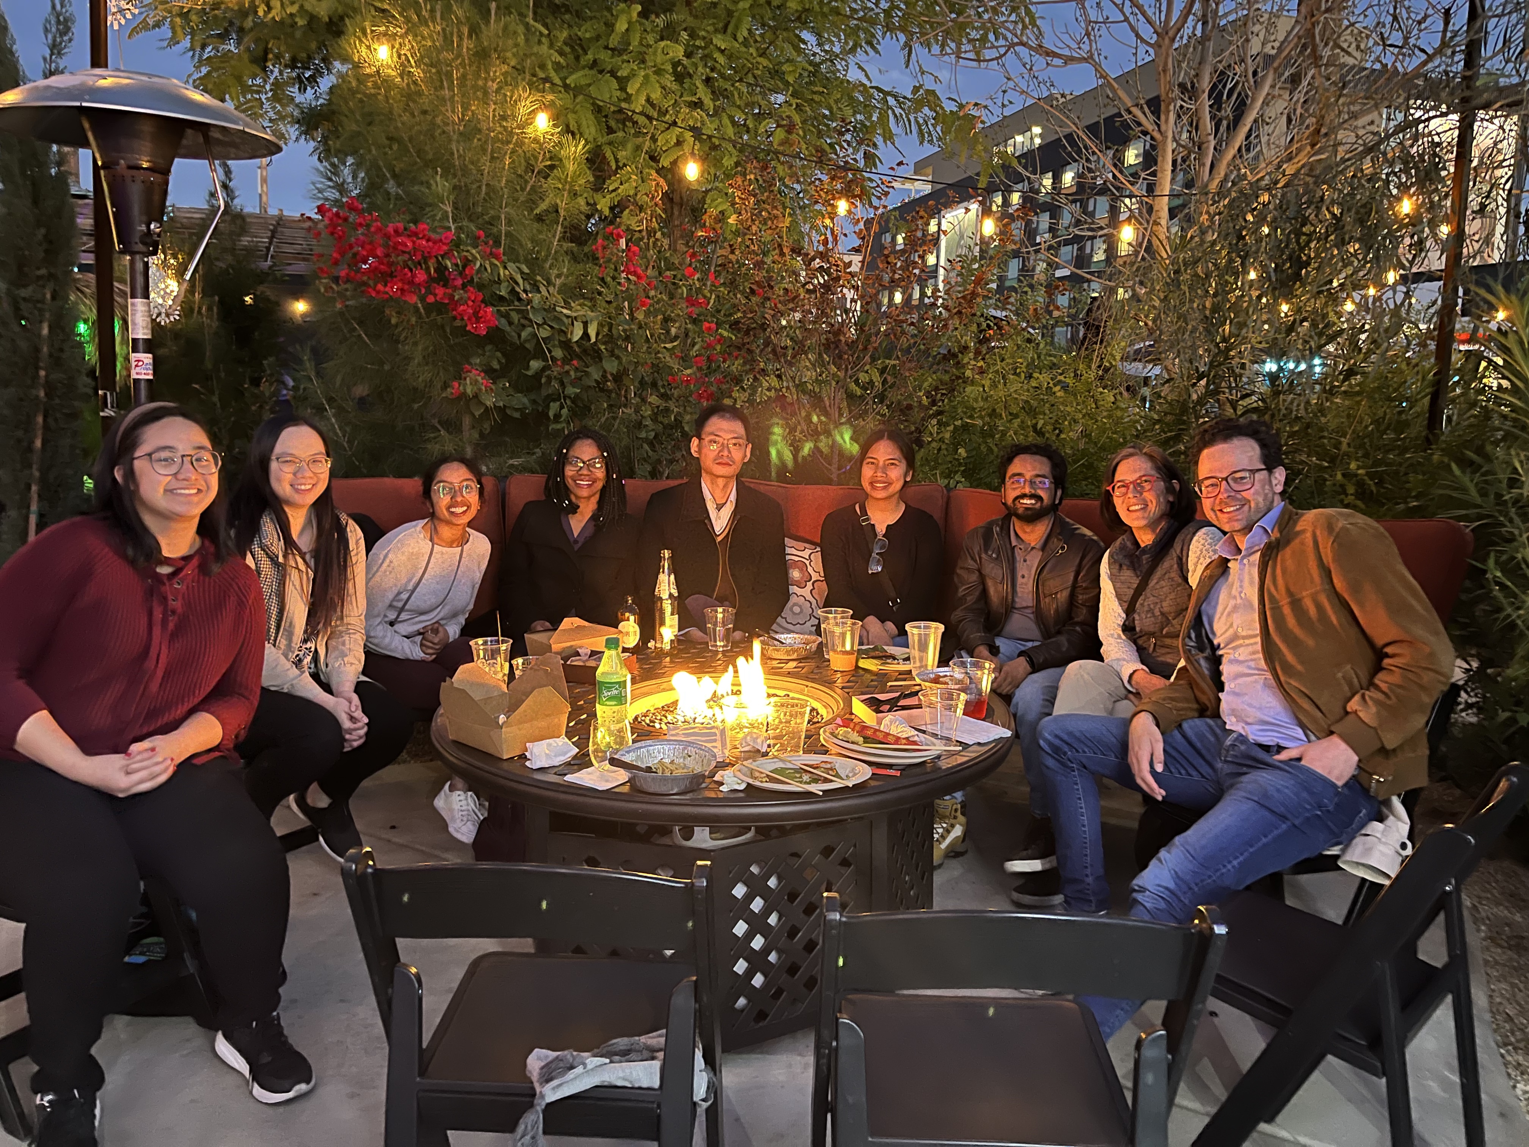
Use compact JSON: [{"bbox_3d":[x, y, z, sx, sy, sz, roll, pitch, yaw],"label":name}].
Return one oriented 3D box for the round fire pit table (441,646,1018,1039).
[{"bbox_3d":[-0.092,0.597,2.749,1.330,0.580,1.330,0,9,0],"label":"round fire pit table"}]

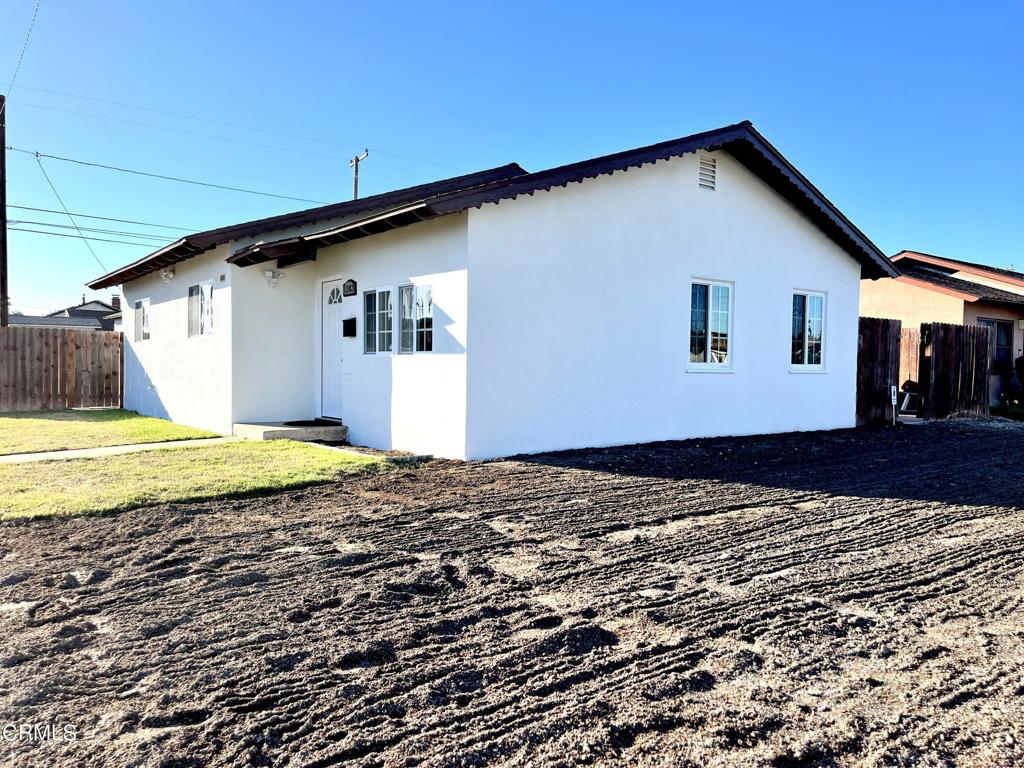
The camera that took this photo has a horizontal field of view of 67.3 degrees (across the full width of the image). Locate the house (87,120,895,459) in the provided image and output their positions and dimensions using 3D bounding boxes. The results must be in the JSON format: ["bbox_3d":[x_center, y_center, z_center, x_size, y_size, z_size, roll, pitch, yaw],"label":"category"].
[{"bbox_3d":[-1.432,-1.663,15.543,10.867,4.692,12.995,-1,2,-37],"label":"house"}]

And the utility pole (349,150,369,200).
[{"bbox_3d":[-7.287,-5.470,36.167,0.320,10.824,2.500,0,2,-29],"label":"utility pole"}]

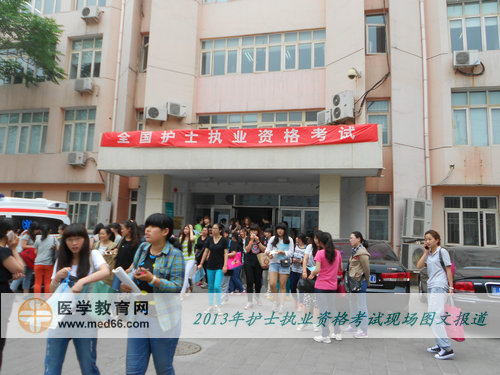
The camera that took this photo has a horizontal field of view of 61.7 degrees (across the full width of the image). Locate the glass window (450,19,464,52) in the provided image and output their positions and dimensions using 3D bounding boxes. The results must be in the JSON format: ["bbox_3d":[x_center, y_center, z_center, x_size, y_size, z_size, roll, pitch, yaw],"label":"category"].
[{"bbox_3d":[7.597,-5.582,15.345,0.461,1.272,0.100,0,-8,15],"label":"glass window"}]

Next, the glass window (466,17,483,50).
[{"bbox_3d":[8.454,-5.784,15.784,0.523,1.311,0.063,0,-8,14],"label":"glass window"}]

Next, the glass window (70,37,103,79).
[{"bbox_3d":[-7.658,-6.021,19.516,1.662,2.010,0.100,0,-8,15],"label":"glass window"}]

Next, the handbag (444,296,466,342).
[{"bbox_3d":[2.633,1.701,5.420,0.120,0.530,0.340,5,-8,-21],"label":"handbag"}]

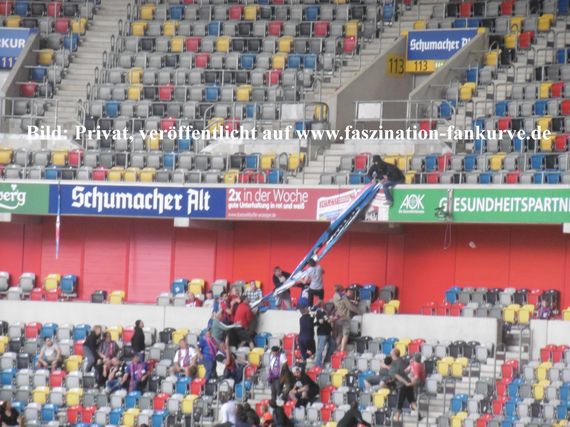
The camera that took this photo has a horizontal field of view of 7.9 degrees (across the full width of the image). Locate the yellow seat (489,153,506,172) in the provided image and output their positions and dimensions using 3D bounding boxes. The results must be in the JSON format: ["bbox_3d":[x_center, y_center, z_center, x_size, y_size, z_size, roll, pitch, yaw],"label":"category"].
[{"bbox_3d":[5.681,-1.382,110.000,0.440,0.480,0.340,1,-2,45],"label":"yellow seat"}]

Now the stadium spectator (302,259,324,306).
[{"bbox_3d":[0.751,2.070,108.500,0.550,1.750,0.500,2,-1,-12],"label":"stadium spectator"}]

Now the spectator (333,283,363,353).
[{"bbox_3d":[1.562,2.692,104.500,0.600,1.750,0.550,4,-2,-40],"label":"spectator"}]

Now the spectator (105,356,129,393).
[{"bbox_3d":[-4.341,4.276,106.000,0.580,1.200,0.800,1,3,35],"label":"spectator"}]

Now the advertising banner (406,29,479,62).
[{"bbox_3d":[4.535,-4.788,117.000,2.900,0.820,0.100,1,-2,45],"label":"advertising banner"}]

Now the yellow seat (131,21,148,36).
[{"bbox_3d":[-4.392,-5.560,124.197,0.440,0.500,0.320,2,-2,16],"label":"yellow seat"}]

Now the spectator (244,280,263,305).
[{"bbox_3d":[-0.821,2.373,107.300,0.550,1.250,0.750,1,2,30],"label":"spectator"}]

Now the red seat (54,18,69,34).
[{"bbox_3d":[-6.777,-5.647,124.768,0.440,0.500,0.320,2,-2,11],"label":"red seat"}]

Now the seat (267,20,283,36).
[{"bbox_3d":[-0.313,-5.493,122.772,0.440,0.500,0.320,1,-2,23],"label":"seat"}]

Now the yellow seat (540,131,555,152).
[{"bbox_3d":[6.675,-1.789,104.000,0.250,0.490,0.430,4,-2,-39],"label":"yellow seat"}]

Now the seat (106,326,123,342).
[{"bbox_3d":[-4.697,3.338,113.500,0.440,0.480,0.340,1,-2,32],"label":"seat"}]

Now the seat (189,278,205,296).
[{"bbox_3d":[-2.365,2.005,111.200,0.450,0.500,0.340,1,-2,30],"label":"seat"}]

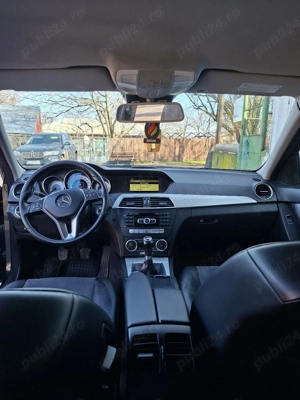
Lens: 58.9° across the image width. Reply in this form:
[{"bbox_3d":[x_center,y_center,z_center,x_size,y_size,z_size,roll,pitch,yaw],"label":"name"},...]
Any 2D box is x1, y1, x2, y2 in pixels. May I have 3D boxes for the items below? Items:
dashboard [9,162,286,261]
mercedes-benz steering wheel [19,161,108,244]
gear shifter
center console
[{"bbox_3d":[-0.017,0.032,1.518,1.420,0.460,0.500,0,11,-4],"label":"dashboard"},{"bbox_3d":[-0.372,0.008,1.168,0.373,0.373,0.110,0,-15,-4],"label":"mercedes-benz steering wheel"},{"bbox_3d":[-0.005,0.251,1.165,0.065,0.155,0.075,0,11,-4],"label":"gear shifter"},{"bbox_3d":[0.017,0.411,0.902,0.190,0.210,0.380,0,11,-4],"label":"center console"}]

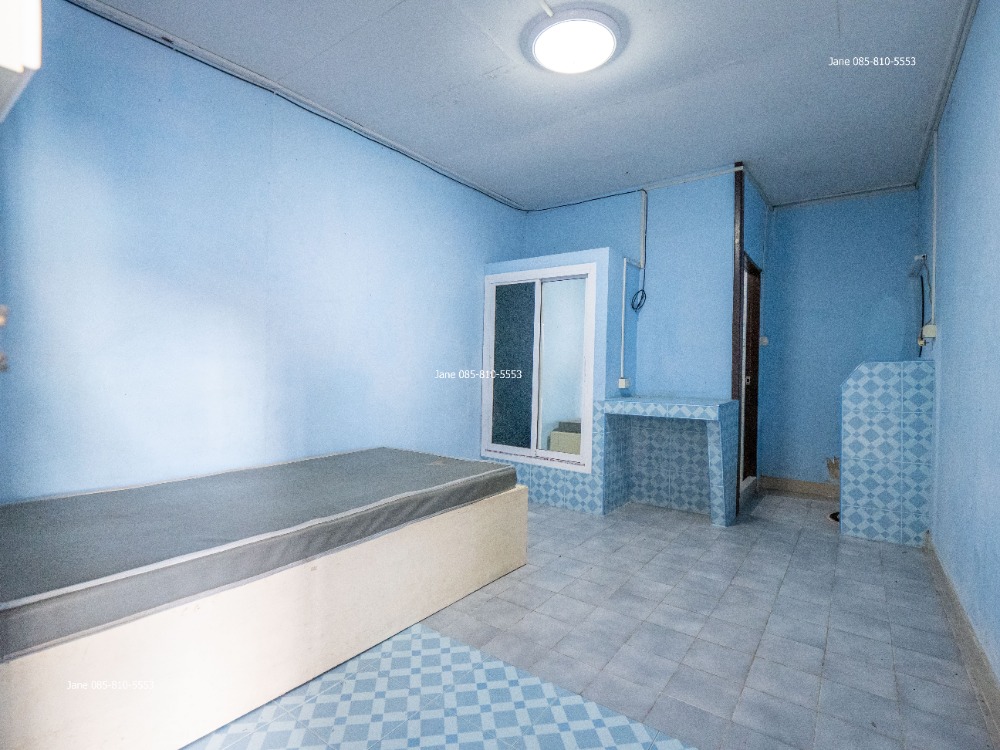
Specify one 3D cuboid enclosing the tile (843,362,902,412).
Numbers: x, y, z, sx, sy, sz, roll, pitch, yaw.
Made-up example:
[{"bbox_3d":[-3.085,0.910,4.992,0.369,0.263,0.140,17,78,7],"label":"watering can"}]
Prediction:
[{"bbox_3d":[2.348,0.077,2.922,0.300,0.310,0.012,1,1,38],"label":"tile"}]

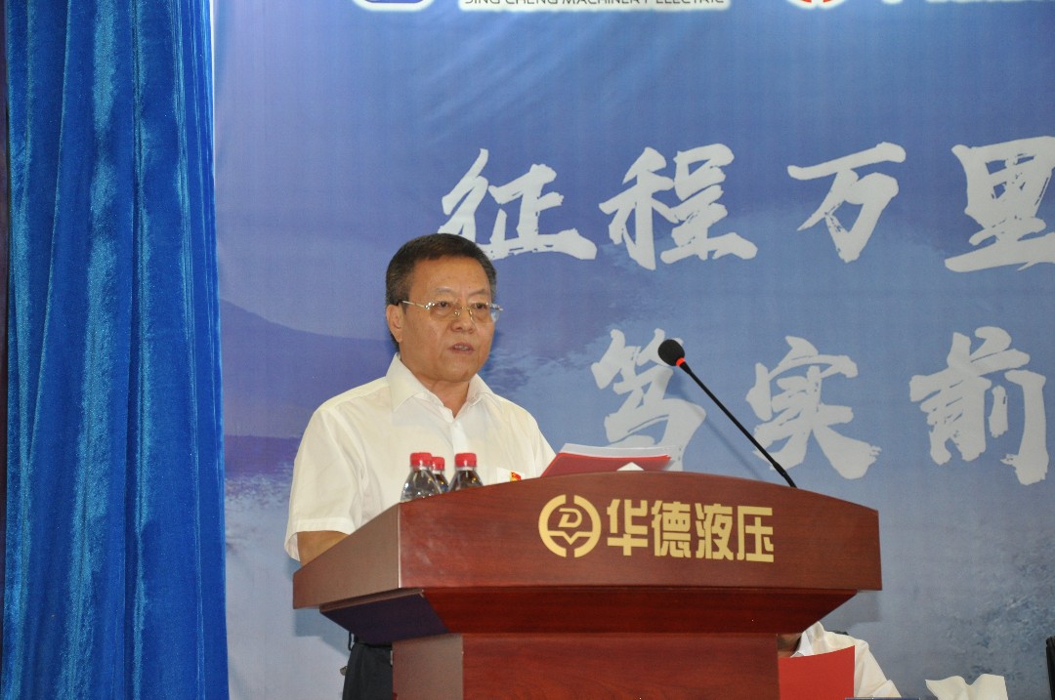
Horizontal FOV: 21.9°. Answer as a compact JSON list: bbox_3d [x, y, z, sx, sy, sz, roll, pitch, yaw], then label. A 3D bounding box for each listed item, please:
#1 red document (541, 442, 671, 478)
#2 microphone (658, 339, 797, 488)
[{"bbox_3d":[0.087,0.226,4.230,0.205,0.030,0.280,3,-32,-23],"label":"red document"},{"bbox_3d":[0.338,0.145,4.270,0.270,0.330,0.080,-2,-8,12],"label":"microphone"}]

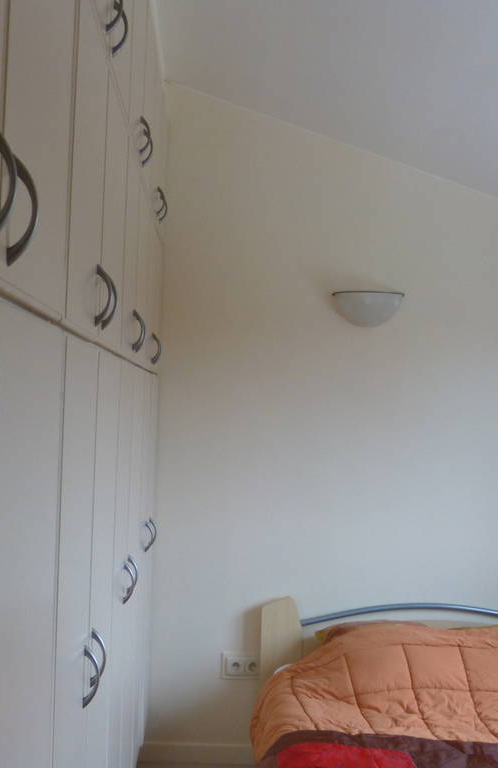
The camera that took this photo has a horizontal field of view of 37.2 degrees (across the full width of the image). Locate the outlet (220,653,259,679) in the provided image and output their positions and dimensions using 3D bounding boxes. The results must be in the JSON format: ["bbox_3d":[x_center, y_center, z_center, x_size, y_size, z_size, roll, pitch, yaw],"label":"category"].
[{"bbox_3d":[-0.026,1.243,3.265,0.190,0.115,0.025,2,-2,-3],"label":"outlet"}]

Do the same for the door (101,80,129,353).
[{"bbox_3d":[-0.320,-0.371,1.712,0.020,0.580,0.370,2,-2,-3],"label":"door"}]

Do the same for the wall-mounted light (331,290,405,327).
[{"bbox_3d":[0.532,-0.330,3.295,0.325,0.150,0.130,2,-2,-3],"label":"wall-mounted light"}]

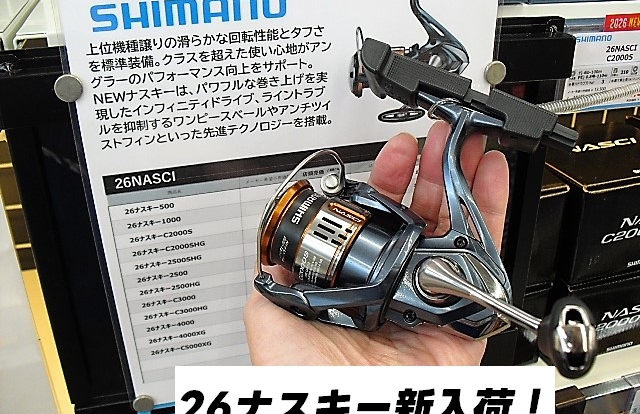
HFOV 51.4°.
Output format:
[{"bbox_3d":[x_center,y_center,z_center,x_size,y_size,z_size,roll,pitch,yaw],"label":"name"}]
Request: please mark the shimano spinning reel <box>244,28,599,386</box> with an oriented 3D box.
[{"bbox_3d":[0.047,0.004,0.272,0.135,0.125,0.097,23,-2,13],"label":"shimano spinning reel"}]

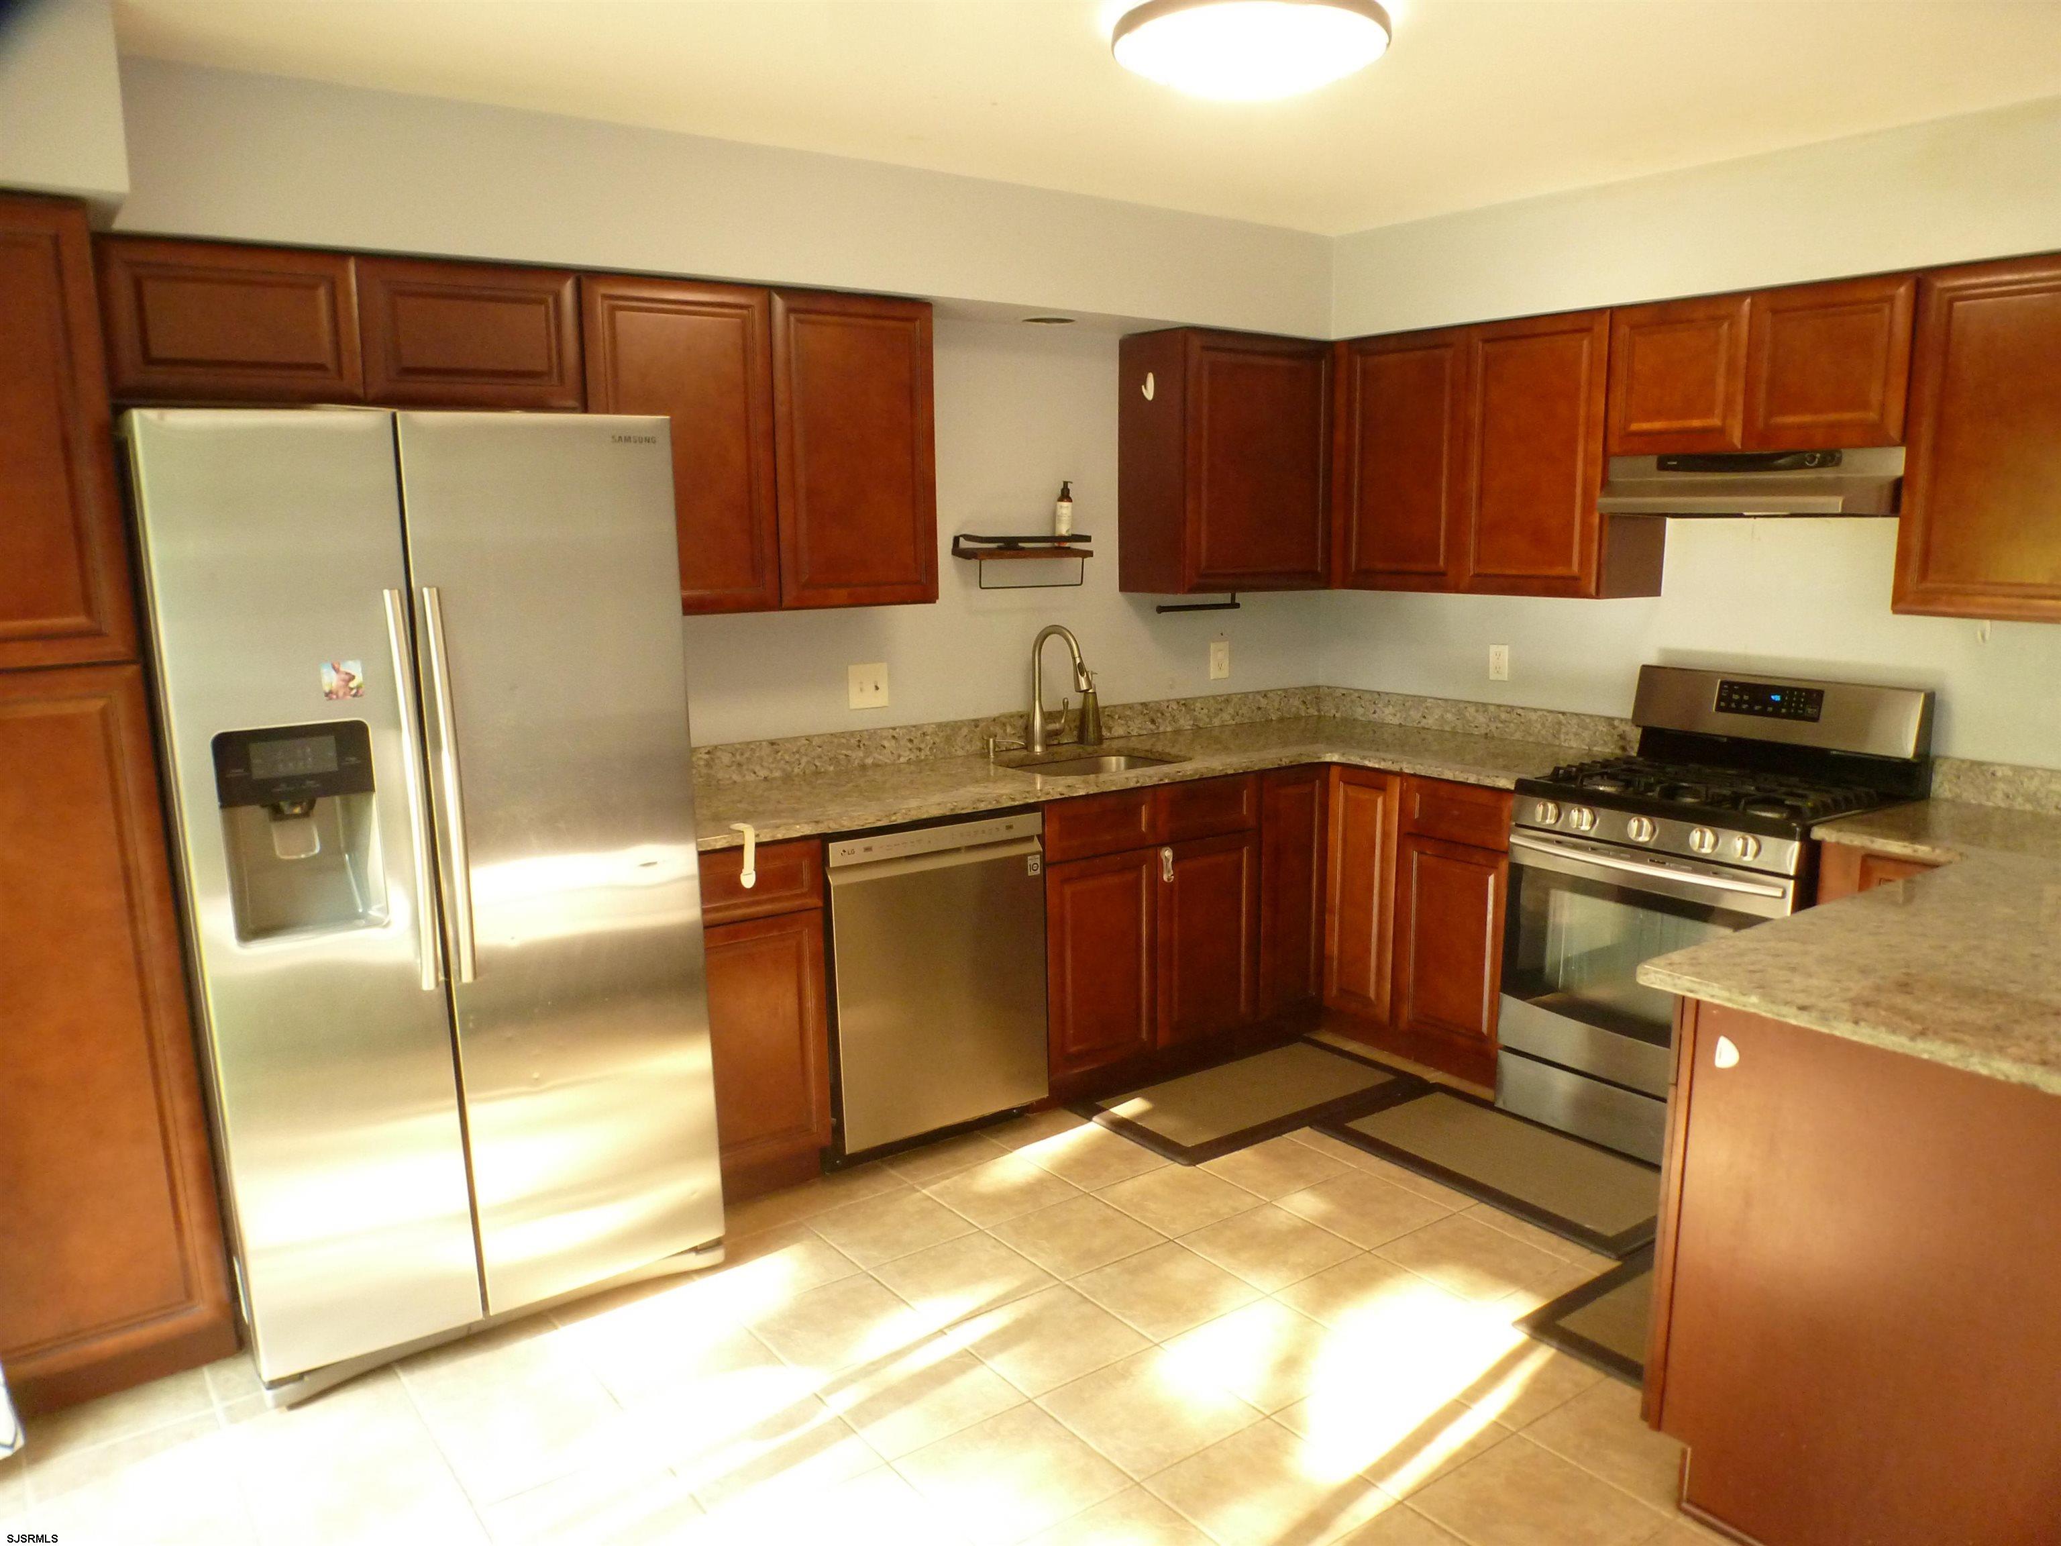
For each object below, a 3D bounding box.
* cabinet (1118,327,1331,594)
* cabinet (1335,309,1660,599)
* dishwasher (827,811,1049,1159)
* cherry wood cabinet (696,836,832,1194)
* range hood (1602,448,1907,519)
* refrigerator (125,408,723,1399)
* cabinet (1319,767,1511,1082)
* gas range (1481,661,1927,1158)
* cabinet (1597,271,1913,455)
[{"bbox_3d":[0.625,-0.967,4.513,0.625,0.764,0.318,-8,12,-34],"label":"cabinet"},{"bbox_3d":[1.363,-0.927,4.256,0.318,0.764,0.972,-8,12,-34],"label":"cabinet"},{"bbox_3d":[-0.385,0.500,3.836,0.605,0.845,0.620,-8,12,-34],"label":"dishwasher"},{"bbox_3d":[-0.818,0.559,3.595,0.380,0.885,0.612,-7,12,-35],"label":"cherry wood cabinet"},{"bbox_3d":[1.805,-0.718,3.539,0.450,0.150,0.745,-8,12,-34],"label":"range hood"},{"bbox_3d":[-1.260,0.194,3.033,0.905,1.790,0.780,-8,12,-34],"label":"refrigerator"},{"bbox_3d":[1.357,0.415,4.352,0.622,0.885,0.658,-7,12,-35],"label":"cabinet"},{"bbox_3d":[1.744,0.366,3.735,0.663,1.190,0.764,-7,12,-35],"label":"gas range"},{"bbox_3d":[1.889,-1.004,3.599,0.320,0.395,0.764,-7,12,-35],"label":"cabinet"}]

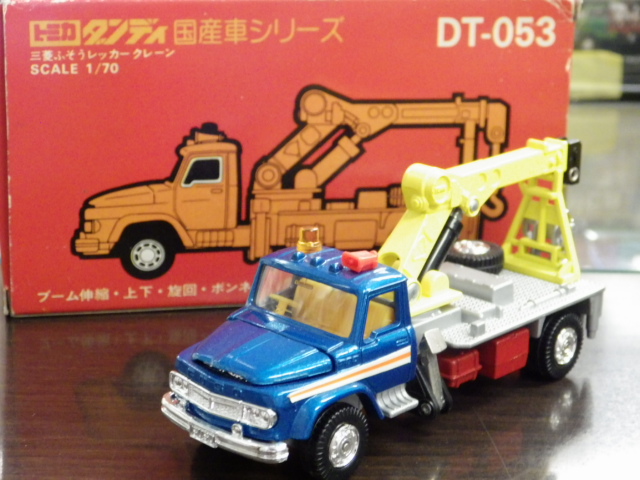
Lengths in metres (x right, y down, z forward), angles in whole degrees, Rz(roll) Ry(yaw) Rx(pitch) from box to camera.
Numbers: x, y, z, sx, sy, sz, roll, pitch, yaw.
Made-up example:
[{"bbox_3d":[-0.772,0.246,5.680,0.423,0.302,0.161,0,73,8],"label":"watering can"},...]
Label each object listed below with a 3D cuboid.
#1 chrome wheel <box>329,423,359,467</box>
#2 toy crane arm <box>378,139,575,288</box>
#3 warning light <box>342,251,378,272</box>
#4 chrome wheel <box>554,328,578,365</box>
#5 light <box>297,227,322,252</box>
[{"bbox_3d":[0.004,0.040,0.315,0.003,0.009,0.009,16,22,40],"label":"chrome wheel"},{"bbox_3d":[0.036,-0.004,0.361,0.017,0.035,0.073,16,22,40],"label":"toy crane arm"},{"bbox_3d":[0.008,0.004,0.323,0.004,0.003,0.005,-11,21,-35],"label":"warning light"},{"bbox_3d":[0.056,0.024,0.369,0.003,0.009,0.009,16,22,40],"label":"chrome wheel"},{"bbox_3d":[-0.002,0.000,0.331,0.005,0.004,0.005,1,17,0],"label":"light"}]

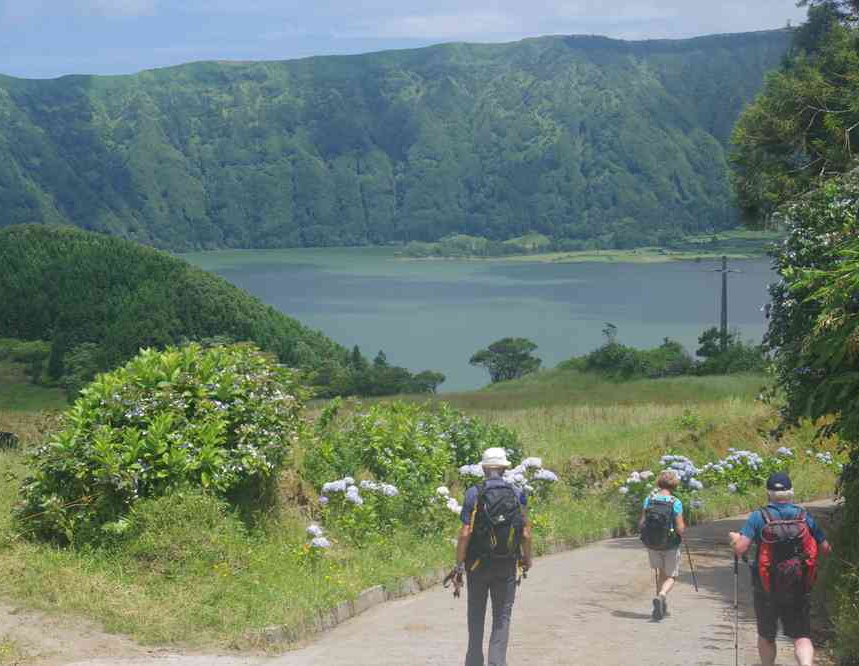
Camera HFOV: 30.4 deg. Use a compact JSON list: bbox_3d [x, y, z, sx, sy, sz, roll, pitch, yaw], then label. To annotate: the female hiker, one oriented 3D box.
[{"bbox_3d":[2.534,2.306,17.200,0.530,1.640,0.580,2,5,20],"label":"female hiker"}]

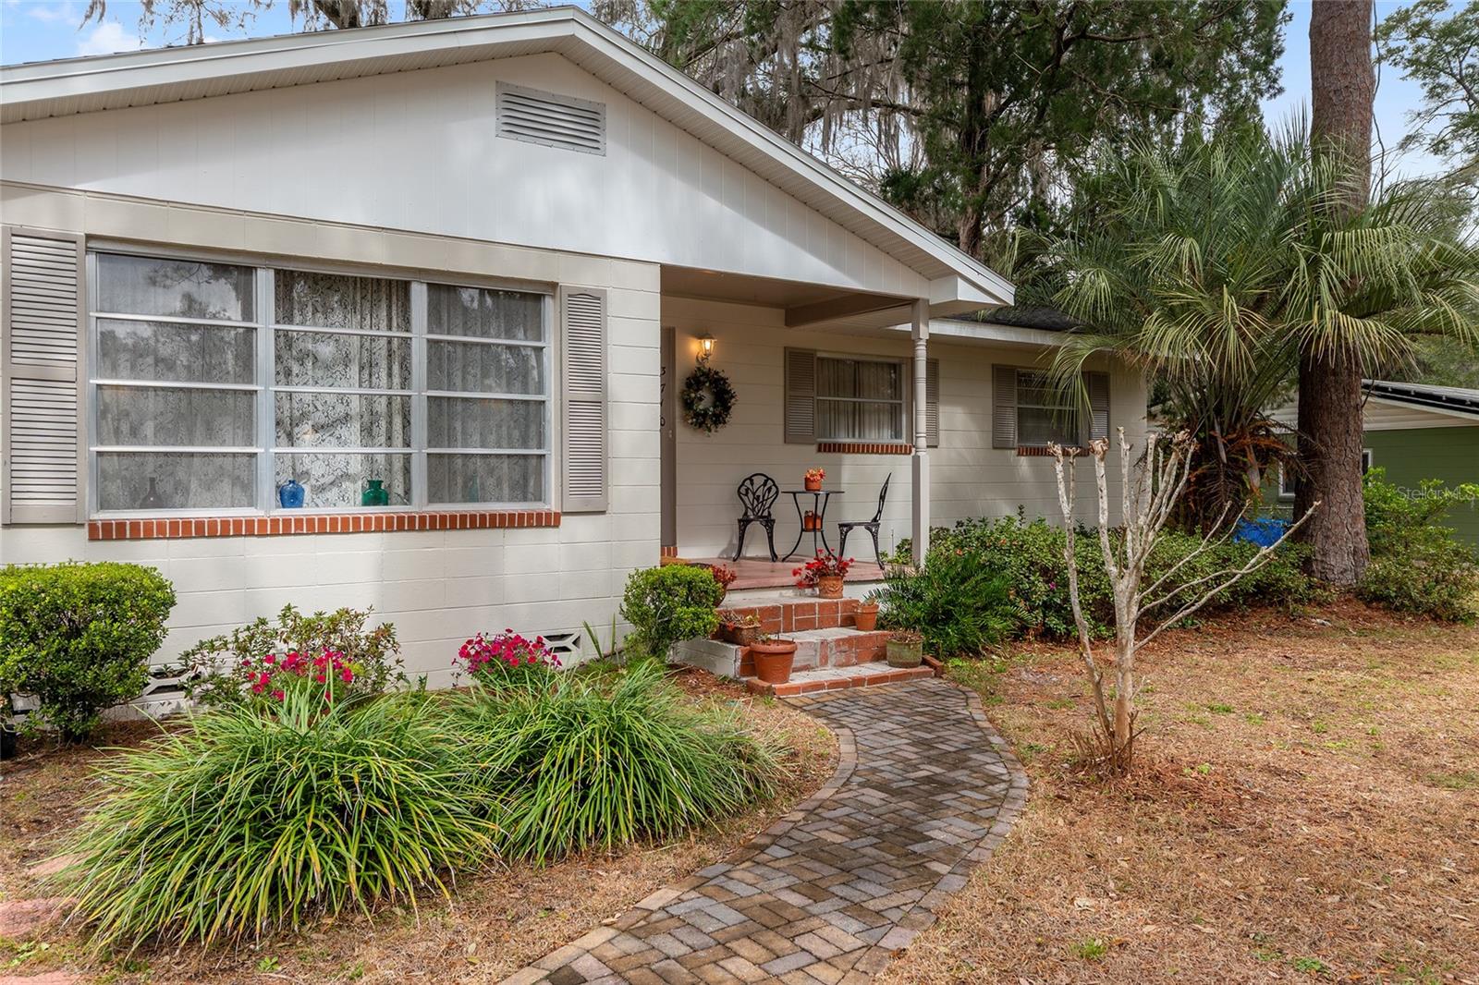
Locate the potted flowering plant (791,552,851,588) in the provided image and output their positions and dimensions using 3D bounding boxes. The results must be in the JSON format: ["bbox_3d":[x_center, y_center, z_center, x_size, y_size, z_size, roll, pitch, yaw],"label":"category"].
[{"bbox_3d":[0.639,0.643,8.394,0.440,0.360,0.400,0,1,0],"label":"potted flowering plant"}]

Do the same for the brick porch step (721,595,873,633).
[{"bbox_3d":[0.177,0.912,8.296,1.370,0.205,0.590,0,1,-34],"label":"brick porch step"}]

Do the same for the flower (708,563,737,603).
[{"bbox_3d":[-0.236,0.665,7.950,0.420,0.330,0.400,0,1,-34],"label":"flower"}]

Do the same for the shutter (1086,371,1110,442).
[{"bbox_3d":[4.629,-1.040,14.254,0.380,1.000,0.040,-1,1,-33],"label":"shutter"}]

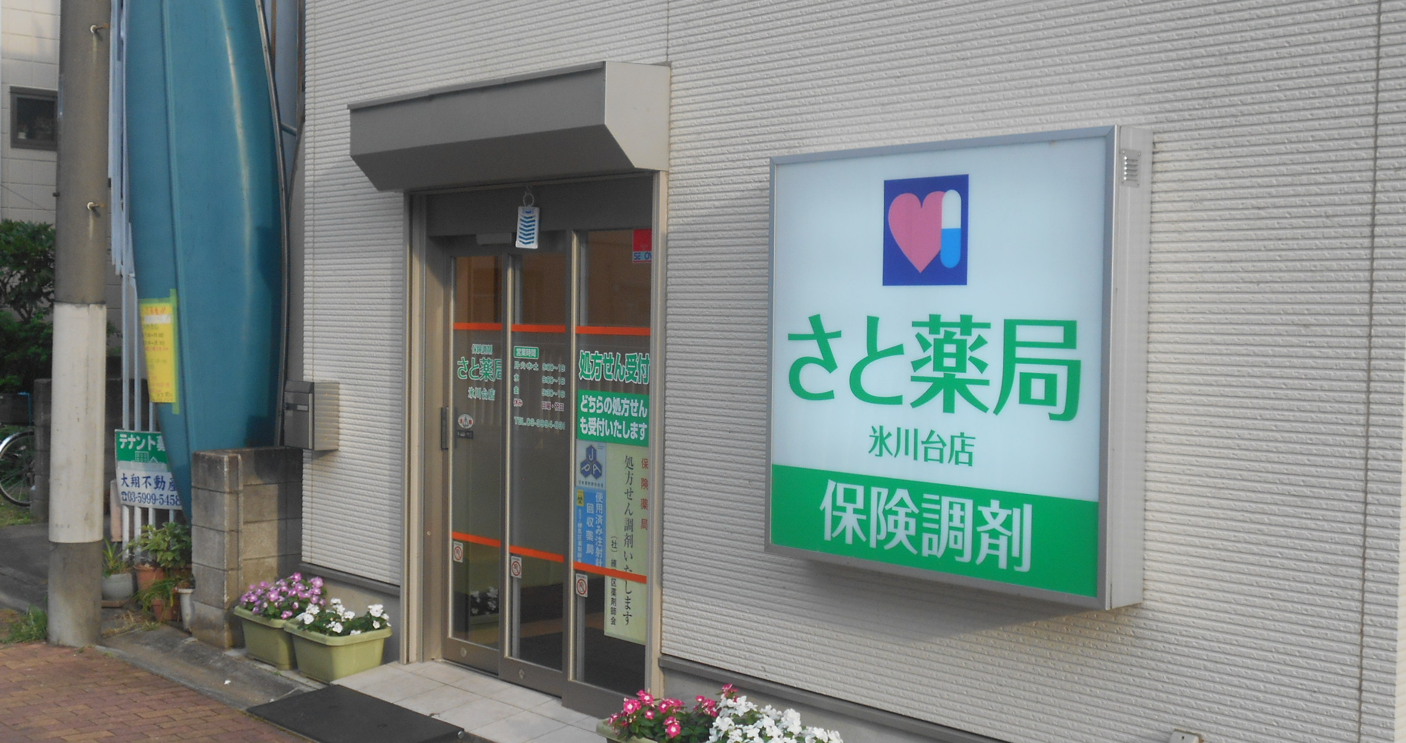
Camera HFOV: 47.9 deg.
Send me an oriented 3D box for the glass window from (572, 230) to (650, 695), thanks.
[{"bbox_3d":[-0.354,0.372,6.530,0.050,1.903,0.560,-1,3,-42],"label":"glass window"}]

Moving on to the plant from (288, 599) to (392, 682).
[{"bbox_3d":[-1.729,1.271,7.513,0.326,0.385,0.518,-1,3,-42],"label":"plant"}]

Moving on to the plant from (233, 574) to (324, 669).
[{"bbox_3d":[-2.088,1.230,7.900,0.326,0.430,0.518,-1,3,-42],"label":"plant"}]

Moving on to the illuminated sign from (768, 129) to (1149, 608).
[{"bbox_3d":[0.751,-0.033,4.970,0.200,1.344,1.353,-1,3,-42],"label":"illuminated sign"}]

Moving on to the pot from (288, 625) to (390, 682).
[{"bbox_3d":[-1.730,1.341,7.516,0.326,0.245,0.518,-1,3,-42],"label":"pot"}]

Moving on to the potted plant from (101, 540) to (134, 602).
[{"bbox_3d":[-3.496,1.181,9.380,0.260,0.385,0.260,-1,3,-42],"label":"potted plant"}]

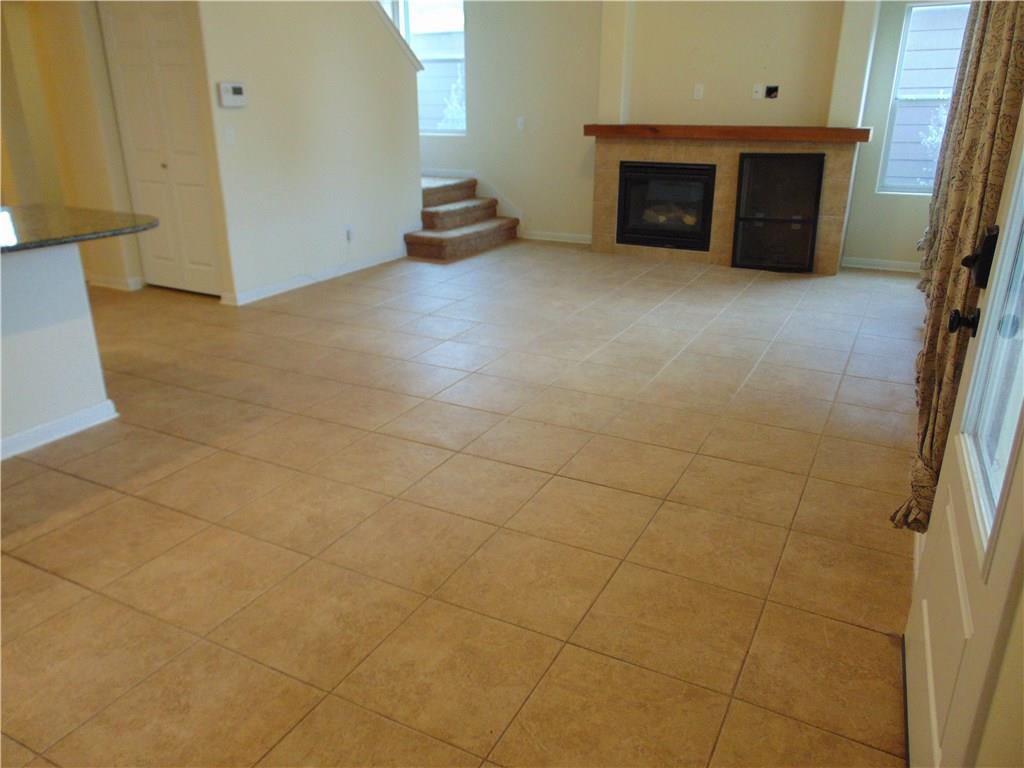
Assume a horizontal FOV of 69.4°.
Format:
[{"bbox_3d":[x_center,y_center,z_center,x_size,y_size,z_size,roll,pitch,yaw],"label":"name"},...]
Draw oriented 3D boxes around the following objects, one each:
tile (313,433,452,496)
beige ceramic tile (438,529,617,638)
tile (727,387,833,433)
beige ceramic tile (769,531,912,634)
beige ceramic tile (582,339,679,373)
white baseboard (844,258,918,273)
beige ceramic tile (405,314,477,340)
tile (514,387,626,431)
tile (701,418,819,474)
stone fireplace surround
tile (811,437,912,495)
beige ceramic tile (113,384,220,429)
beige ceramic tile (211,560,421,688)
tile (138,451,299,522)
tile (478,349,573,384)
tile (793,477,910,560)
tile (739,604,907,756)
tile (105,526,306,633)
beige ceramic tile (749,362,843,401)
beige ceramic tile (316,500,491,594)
[{"bbox_3d":[-0.540,0.330,3.115,0.454,0.010,0.454,10,23,26],"label":"tile"},{"bbox_3d":[0.057,0.611,2.320,0.447,0.010,0.447,10,22,26],"label":"beige ceramic tile"},{"bbox_3d":[1.300,0.131,3.622,0.447,0.010,0.447,10,22,26],"label":"tile"},{"bbox_3d":[1.052,0.618,2.333,0.393,0.010,0.452,10,23,26],"label":"beige ceramic tile"},{"bbox_3d":[0.703,-0.156,4.320,0.440,0.012,0.440,10,23,26],"label":"beige ceramic tile"},{"bbox_3d":[3.297,-1.049,6.569,0.663,0.078,0.016,10,23,26],"label":"white baseboard"},{"bbox_3d":[-0.490,-0.382,5.030,0.454,0.010,0.454,10,23,26],"label":"beige ceramic tile"},{"bbox_3d":[0.292,0.121,3.670,0.454,0.010,0.454,10,23,26],"label":"tile"},{"bbox_3d":[1.102,0.269,3.278,0.452,0.010,0.452,10,23,26],"label":"tile"},{"bbox_3d":[1.949,-1.808,7.110,2.576,1.229,0.420,10,22,26],"label":"stone fireplace surround"},{"bbox_3d":[1.479,0.337,3.090,0.393,0.010,0.452,10,23,26],"label":"tile"},{"bbox_3d":[-1.731,0.115,3.687,0.447,0.010,0.447,10,22,26],"label":"beige ceramic tile"},{"bbox_3d":[-0.561,0.684,2.166,0.452,0.010,0.452,10,23,26],"label":"beige ceramic tile"},{"bbox_3d":[-1.124,0.390,2.868,0.440,0.012,0.440,10,23,26],"label":"tile"},{"bbox_3d":[0.104,-0.092,4.259,0.452,0.010,0.452,10,23,26],"label":"tile"},{"bbox_3d":[1.236,0.466,2.640,0.387,0.012,0.440,10,23,26],"label":"tile"},{"bbox_3d":[0.820,0.742,1.903,0.387,0.012,0.440,10,23,26],"label":"tile"},{"bbox_3d":[-0.969,0.612,2.358,0.454,0.010,0.454,10,23,26],"label":"tile"},{"bbox_3d":[1.530,-0.013,4.035,0.452,0.010,0.452,10,23,26],"label":"beige ceramic tile"},{"bbox_3d":[-0.351,0.544,2.535,0.454,0.010,0.454,10,23,26],"label":"beige ceramic tile"}]

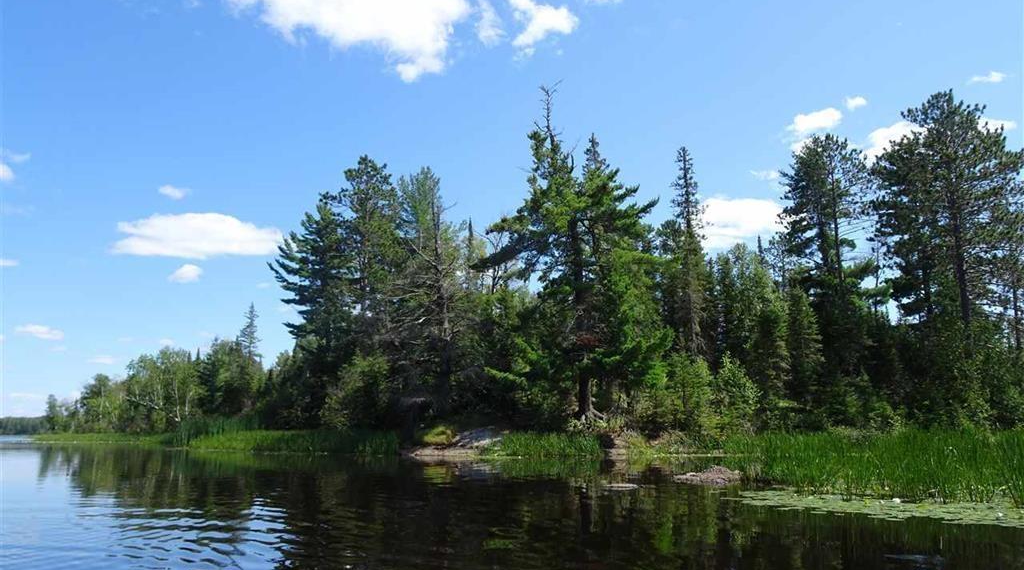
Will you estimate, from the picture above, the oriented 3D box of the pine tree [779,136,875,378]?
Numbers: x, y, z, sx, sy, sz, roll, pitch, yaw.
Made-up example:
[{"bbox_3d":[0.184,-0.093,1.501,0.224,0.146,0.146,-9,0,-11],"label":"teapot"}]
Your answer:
[{"bbox_3d":[19.013,-1.650,42.736,5.665,15.969,5.382,0,-12,0],"label":"pine tree"}]

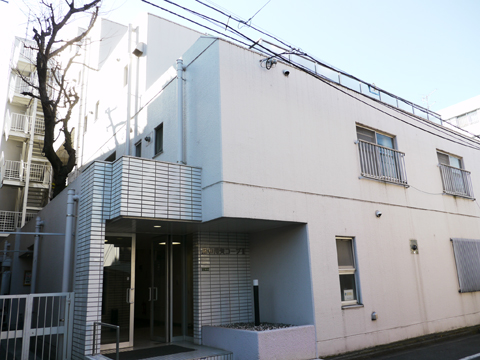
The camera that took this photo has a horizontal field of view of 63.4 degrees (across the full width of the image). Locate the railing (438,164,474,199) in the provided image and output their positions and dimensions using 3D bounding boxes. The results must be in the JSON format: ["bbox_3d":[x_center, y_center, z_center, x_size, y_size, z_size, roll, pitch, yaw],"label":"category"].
[{"bbox_3d":[6.649,0.068,11.860,1.911,0.929,0.142,8,-18,-36],"label":"railing"}]

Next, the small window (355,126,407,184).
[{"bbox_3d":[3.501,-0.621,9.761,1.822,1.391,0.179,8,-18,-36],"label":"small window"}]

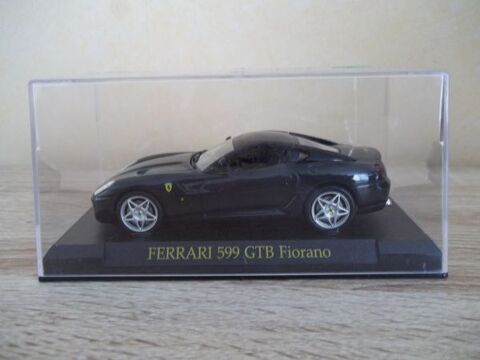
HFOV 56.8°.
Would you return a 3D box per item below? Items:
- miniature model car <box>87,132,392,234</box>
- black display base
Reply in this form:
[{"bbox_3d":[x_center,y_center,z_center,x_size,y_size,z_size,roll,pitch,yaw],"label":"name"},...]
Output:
[{"bbox_3d":[-0.001,-0.002,0.165,0.108,0.031,0.046,-1,15,1],"label":"miniature model car"},{"bbox_3d":[0.001,0.018,0.165,0.124,0.009,0.064,-1,15,1],"label":"black display base"}]

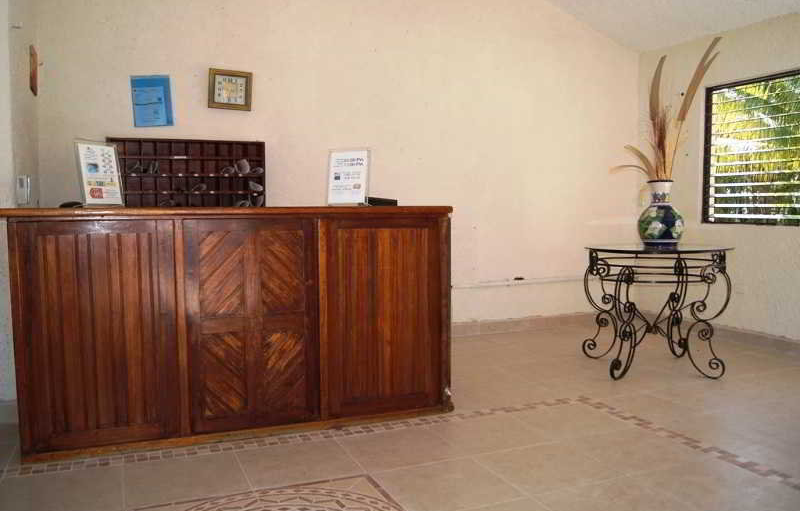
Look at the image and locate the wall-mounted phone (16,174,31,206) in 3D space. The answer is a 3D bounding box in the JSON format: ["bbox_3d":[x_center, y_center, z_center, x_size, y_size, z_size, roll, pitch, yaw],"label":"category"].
[{"bbox_3d":[-1.973,-0.346,3.512,0.055,0.160,0.100,-2,5,-21],"label":"wall-mounted phone"}]

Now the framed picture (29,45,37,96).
[{"bbox_3d":[-2.241,-1.131,4.080,0.022,0.275,0.210,-2,5,-21],"label":"framed picture"}]

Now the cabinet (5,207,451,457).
[{"bbox_3d":[-0.774,0.294,3.389,2.046,1.080,0.600,-2,5,-20],"label":"cabinet"}]

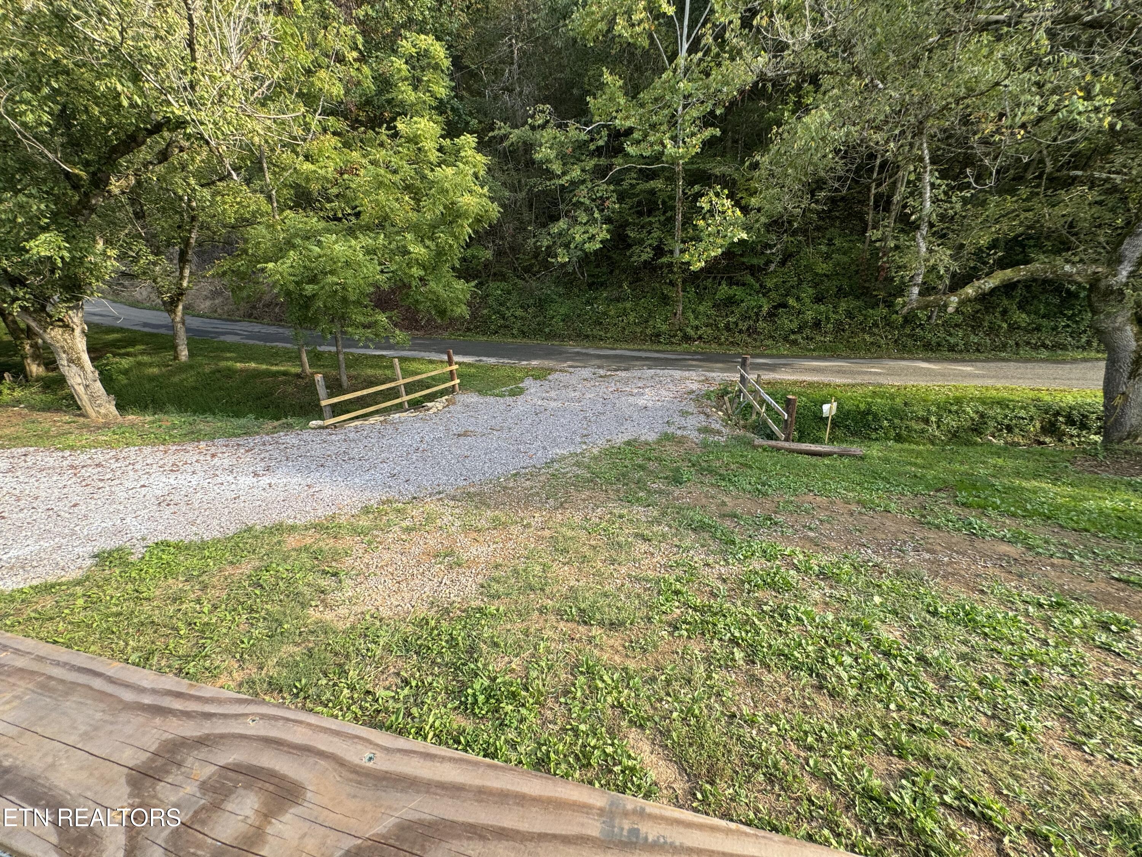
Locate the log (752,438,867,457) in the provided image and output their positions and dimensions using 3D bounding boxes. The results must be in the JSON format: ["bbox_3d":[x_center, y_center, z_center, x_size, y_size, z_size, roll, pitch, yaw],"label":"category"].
[{"bbox_3d":[4.096,0.333,8.000,1.656,0.165,0.175,5,20,21],"label":"log"}]

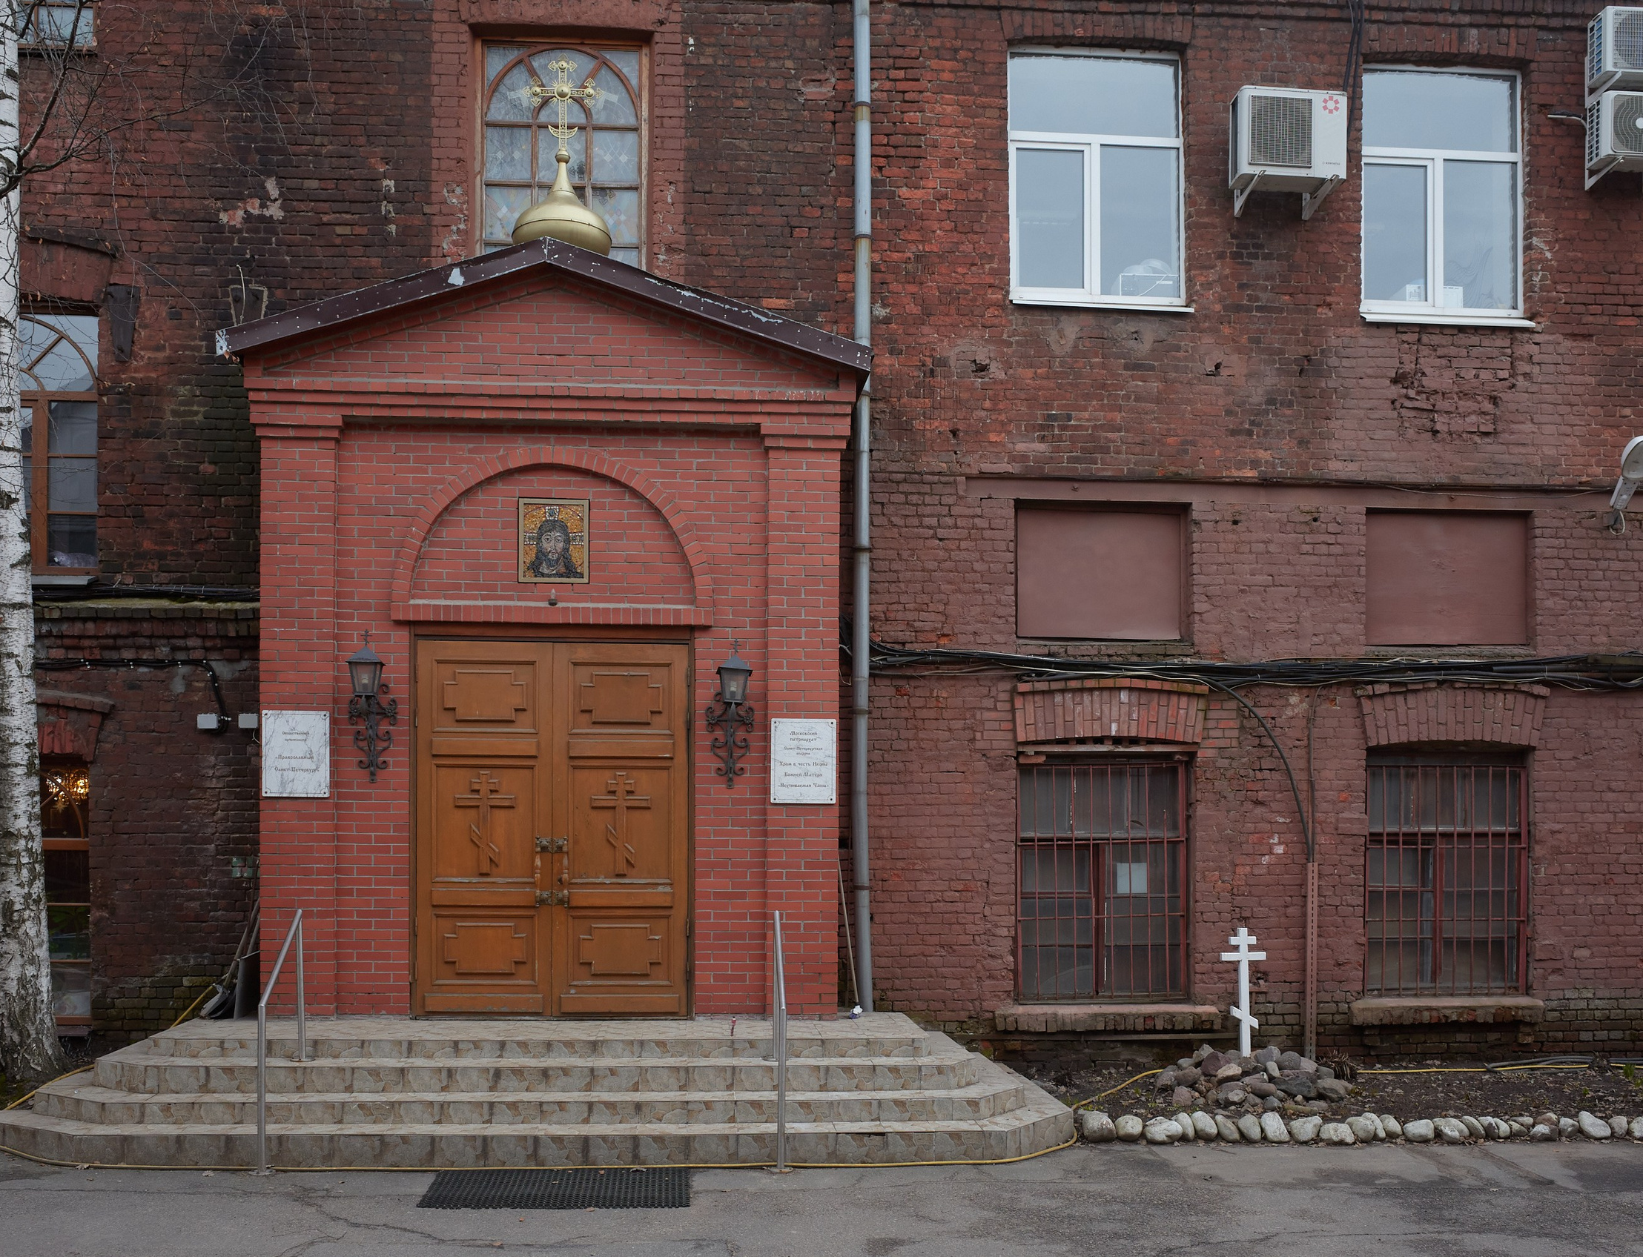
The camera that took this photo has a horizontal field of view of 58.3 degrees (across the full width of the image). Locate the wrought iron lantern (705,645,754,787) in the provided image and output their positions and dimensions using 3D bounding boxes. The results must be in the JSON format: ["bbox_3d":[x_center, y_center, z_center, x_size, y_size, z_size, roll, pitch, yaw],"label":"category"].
[{"bbox_3d":[-0.642,0.609,10.430,0.340,1.050,0.350,0,-1,-4],"label":"wrought iron lantern"}]

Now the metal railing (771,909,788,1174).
[{"bbox_3d":[-0.270,2.510,9.100,0.060,1.440,0.900,1,-2,-4],"label":"metal railing"}]

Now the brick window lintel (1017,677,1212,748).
[{"bbox_3d":[2.247,0.650,11.419,1.500,0.530,0.200,1,-2,-4],"label":"brick window lintel"}]

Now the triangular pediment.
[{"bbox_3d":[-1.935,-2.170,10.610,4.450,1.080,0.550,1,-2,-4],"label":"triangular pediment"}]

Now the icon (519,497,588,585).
[{"bbox_3d":[-1.926,-0.632,10.633,0.510,0.615,0.040,1,-2,-4],"label":"icon"}]

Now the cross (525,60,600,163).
[{"bbox_3d":[-1.928,-3.881,11.000,0.560,0.800,0.080,0,-1,-3],"label":"cross"}]

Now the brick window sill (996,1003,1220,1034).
[{"bbox_3d":[2.274,3.093,11.680,1.790,0.190,0.250,0,-1,-4],"label":"brick window sill"}]

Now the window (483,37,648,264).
[{"bbox_3d":[-1.961,-3.468,11.168,1.270,1.970,0.150,1,-2,-4],"label":"window"}]

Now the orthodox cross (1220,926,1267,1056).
[{"bbox_3d":[3.009,2.585,10.500,0.325,0.930,0.060,0,-1,-4],"label":"orthodox cross"}]

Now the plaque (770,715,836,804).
[{"bbox_3d":[-0.125,0.962,10.636,0.470,0.610,0.030,1,-2,-4],"label":"plaque"}]

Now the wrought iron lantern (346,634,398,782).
[{"bbox_3d":[-3.116,0.539,10.230,0.340,1.040,0.350,0,-1,-4],"label":"wrought iron lantern"}]

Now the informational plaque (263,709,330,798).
[{"bbox_3d":[-3.654,0.877,10.250,0.455,0.605,0.030,0,-1,-4],"label":"informational plaque"}]

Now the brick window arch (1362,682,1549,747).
[{"bbox_3d":[5.121,0.704,11.960,1.620,0.530,0.160,0,-1,-4],"label":"brick window arch"}]

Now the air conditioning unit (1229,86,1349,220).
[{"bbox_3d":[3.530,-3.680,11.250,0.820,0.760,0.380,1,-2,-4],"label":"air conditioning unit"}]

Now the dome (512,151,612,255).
[{"bbox_3d":[-1.932,-3.106,11.000,0.745,0.900,0.745,0,-1,-4],"label":"dome"}]

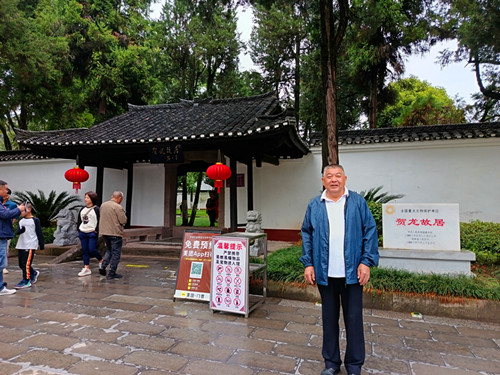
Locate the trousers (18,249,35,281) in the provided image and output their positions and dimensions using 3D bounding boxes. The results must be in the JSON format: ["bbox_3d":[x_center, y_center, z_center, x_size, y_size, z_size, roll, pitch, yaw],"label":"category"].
[{"bbox_3d":[-3.970,1.288,6.202,0.340,0.640,0.320,3,-5,-35],"label":"trousers"}]

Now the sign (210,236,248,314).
[{"bbox_3d":[-0.253,1.097,4.360,0.495,0.920,0.040,-1,-4,20],"label":"sign"}]

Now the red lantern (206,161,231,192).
[{"bbox_3d":[-0.822,-0.261,9.250,0.670,0.820,0.670,0,-4,0],"label":"red lantern"}]

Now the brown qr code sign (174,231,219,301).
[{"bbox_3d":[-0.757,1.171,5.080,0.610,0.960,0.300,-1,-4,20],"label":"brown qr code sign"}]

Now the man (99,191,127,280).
[{"bbox_3d":[-2.686,0.930,6.831,0.540,1.680,0.420,-2,-5,30],"label":"man"}]

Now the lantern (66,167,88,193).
[{"bbox_3d":[-5.345,-0.225,10.700,0.680,0.800,0.680,-1,-4,20],"label":"lantern"}]

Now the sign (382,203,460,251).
[{"bbox_3d":[2.952,0.674,5.950,1.190,0.785,0.090,-1,-4,20],"label":"sign"}]

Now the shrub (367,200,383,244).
[{"bbox_3d":[2.586,0.800,7.200,1.200,1.300,1.100,-1,-4,20],"label":"shrub"}]

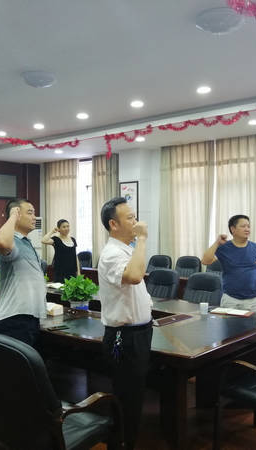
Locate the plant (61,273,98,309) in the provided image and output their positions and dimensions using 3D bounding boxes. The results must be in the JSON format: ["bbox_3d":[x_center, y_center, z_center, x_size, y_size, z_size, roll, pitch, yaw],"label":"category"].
[{"bbox_3d":[-0.487,0.692,4.701,0.380,0.390,0.380,0,0,0],"label":"plant"}]

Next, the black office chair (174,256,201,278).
[{"bbox_3d":[0.900,1.058,8.347,0.600,0.980,0.630,0,0,41],"label":"black office chair"}]

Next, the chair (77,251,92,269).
[{"bbox_3d":[-1.153,1.063,10.074,0.600,0.970,0.660,0,0,41],"label":"chair"}]

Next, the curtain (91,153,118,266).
[{"bbox_3d":[-0.501,0.002,10.019,0.793,2.980,0.160,0,0,41],"label":"curtain"}]

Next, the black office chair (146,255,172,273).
[{"bbox_3d":[0.470,1.057,8.722,0.600,0.980,0.630,0,0,41],"label":"black office chair"}]

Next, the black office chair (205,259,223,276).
[{"bbox_3d":[1.426,1.071,7.844,0.600,0.970,0.660,0,0,41],"label":"black office chair"}]

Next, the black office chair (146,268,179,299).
[{"bbox_3d":[0.273,1.082,6.052,0.600,0.970,0.660,0,0,41],"label":"black office chair"}]

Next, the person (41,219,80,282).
[{"bbox_3d":[-1.053,0.742,7.300,0.620,1.640,0.420,0,0,-40],"label":"person"}]

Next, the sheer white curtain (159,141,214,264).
[{"bbox_3d":[1.085,-0.015,8.814,1.270,3.040,0.150,0,0,41],"label":"sheer white curtain"}]

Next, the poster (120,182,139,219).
[{"bbox_3d":[0.031,-0.379,9.503,0.490,0.980,0.030,0,0,41],"label":"poster"}]

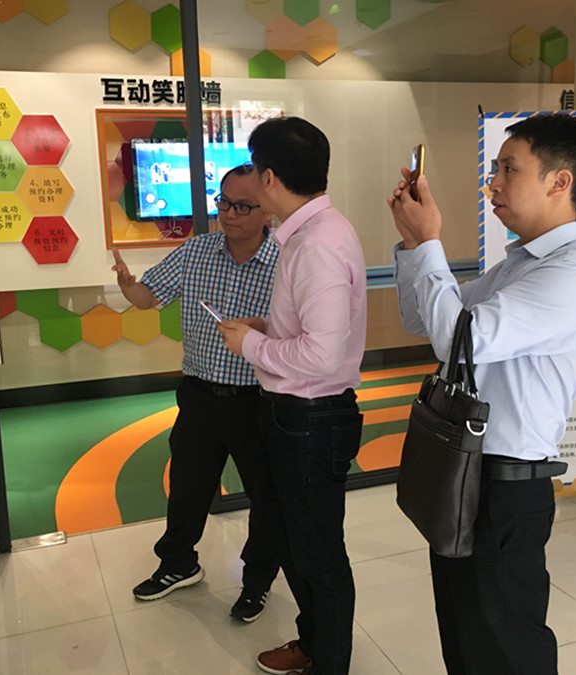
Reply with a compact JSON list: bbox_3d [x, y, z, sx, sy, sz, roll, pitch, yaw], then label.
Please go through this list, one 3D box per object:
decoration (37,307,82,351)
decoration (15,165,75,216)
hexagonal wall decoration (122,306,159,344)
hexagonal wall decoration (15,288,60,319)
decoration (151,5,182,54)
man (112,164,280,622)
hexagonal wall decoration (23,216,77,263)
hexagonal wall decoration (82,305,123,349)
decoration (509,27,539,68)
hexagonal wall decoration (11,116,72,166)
[{"bbox_3d":[-1.734,-0.060,5.769,0.305,0.352,0.025,-5,11,-19],"label":"decoration"},{"bbox_3d":[-1.812,-1.093,5.648,0.425,0.367,0.025,-6,10,-19],"label":"decoration"},{"bbox_3d":[-1.196,-0.112,6.164,0.317,0.366,0.025,-6,10,-19],"label":"hexagonal wall decoration"},{"bbox_3d":[-1.885,-0.305,5.673,0.305,0.352,0.025,-5,11,-19],"label":"hexagonal wall decoration"},{"bbox_3d":[-0.919,-2.423,5.916,0.320,0.370,0.025,-6,10,-19],"label":"decoration"},{"bbox_3d":[-0.285,0.202,2.724,0.640,1.610,0.500,0,10,11],"label":"man"},{"bbox_3d":[-1.688,-0.689,5.370,0.394,0.341,0.025,-5,11,-19],"label":"hexagonal wall decoration"},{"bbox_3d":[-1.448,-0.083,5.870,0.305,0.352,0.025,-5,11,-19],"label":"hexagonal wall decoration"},{"bbox_3d":[2.128,-2.612,6.779,0.305,0.352,0.025,-5,11,-19],"label":"decoration"},{"bbox_3d":[-1.830,-1.459,5.586,0.425,0.367,0.025,-6,10,-19],"label":"hexagonal wall decoration"}]

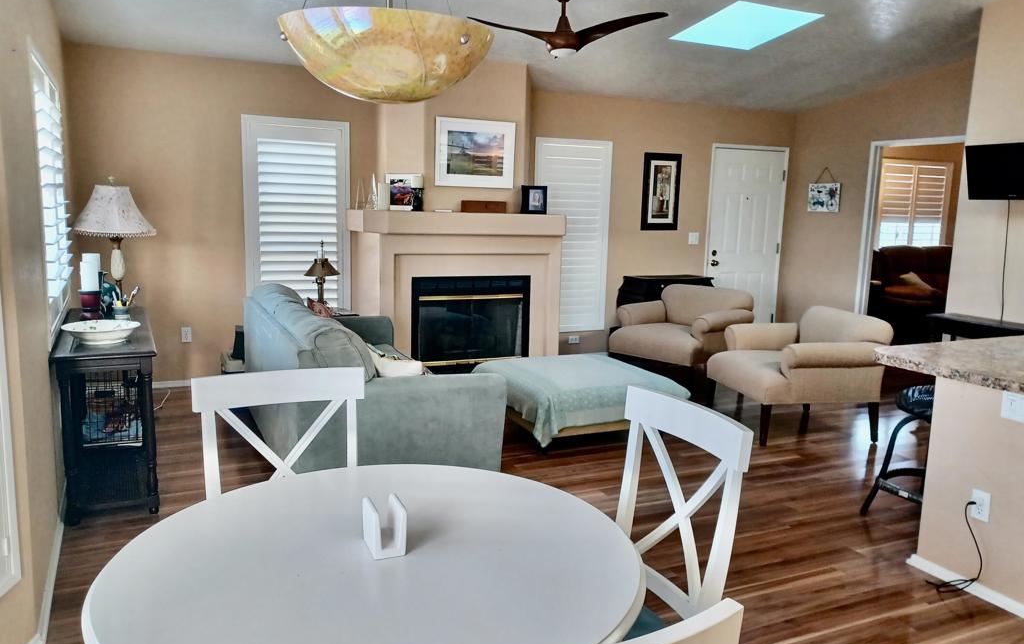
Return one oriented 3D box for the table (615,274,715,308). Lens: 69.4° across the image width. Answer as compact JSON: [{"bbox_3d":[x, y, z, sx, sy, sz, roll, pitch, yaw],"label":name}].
[{"bbox_3d":[1.514,-0.029,7.124,0.926,0.795,0.423,-2,10,-24],"label":"table"}]

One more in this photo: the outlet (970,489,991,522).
[{"bbox_3d":[1.793,0.704,2.830,0.010,0.117,0.071,-2,10,-24],"label":"outlet"}]

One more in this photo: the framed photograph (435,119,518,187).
[{"bbox_3d":[-0.291,-1.349,5.938,0.681,0.539,0.030,-2,9,-24],"label":"framed photograph"}]

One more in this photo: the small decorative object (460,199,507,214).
[{"bbox_3d":[-0.220,-0.889,5.730,0.373,0.093,0.151,-2,10,-24],"label":"small decorative object"}]

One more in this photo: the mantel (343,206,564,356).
[{"bbox_3d":[-0.412,-0.222,6.194,1.790,1.367,0.466,-2,9,-24],"label":"mantel"}]

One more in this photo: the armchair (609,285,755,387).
[{"bbox_3d":[1.362,0.123,6.128,0.840,0.810,0.870,9,11,40],"label":"armchair"}]

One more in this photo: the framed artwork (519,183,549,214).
[{"bbox_3d":[0.188,-1.017,6.196,0.208,0.234,0.060,0,9,-8],"label":"framed artwork"}]

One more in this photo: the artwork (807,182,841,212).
[{"bbox_3d":[3.101,-1.236,7.361,0.025,0.277,0.388,-2,10,-24],"label":"artwork"}]

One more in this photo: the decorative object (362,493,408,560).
[{"bbox_3d":[-0.251,0.401,1.452,0.060,0.090,0.092,-2,9,-24],"label":"decorative object"}]

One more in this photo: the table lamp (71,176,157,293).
[{"bbox_3d":[-2.362,-0.452,4.422,0.440,0.802,0.440,-2,9,-24],"label":"table lamp"}]

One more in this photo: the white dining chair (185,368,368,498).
[{"bbox_3d":[-0.562,0.640,1.922,0.463,0.947,0.544,-2,10,-24],"label":"white dining chair"}]

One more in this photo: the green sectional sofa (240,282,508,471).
[{"bbox_3d":[-0.915,0.291,4.311,0.977,0.886,2.155,-2,10,-24],"label":"green sectional sofa"}]

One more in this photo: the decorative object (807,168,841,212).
[{"bbox_3d":[3.101,-1.313,7.362,0.025,0.431,0.361,-3,10,-27],"label":"decorative object"}]

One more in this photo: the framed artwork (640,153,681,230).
[{"bbox_3d":[1.452,-1.245,7.121,0.439,0.730,0.035,-2,10,-24],"label":"framed artwork"}]

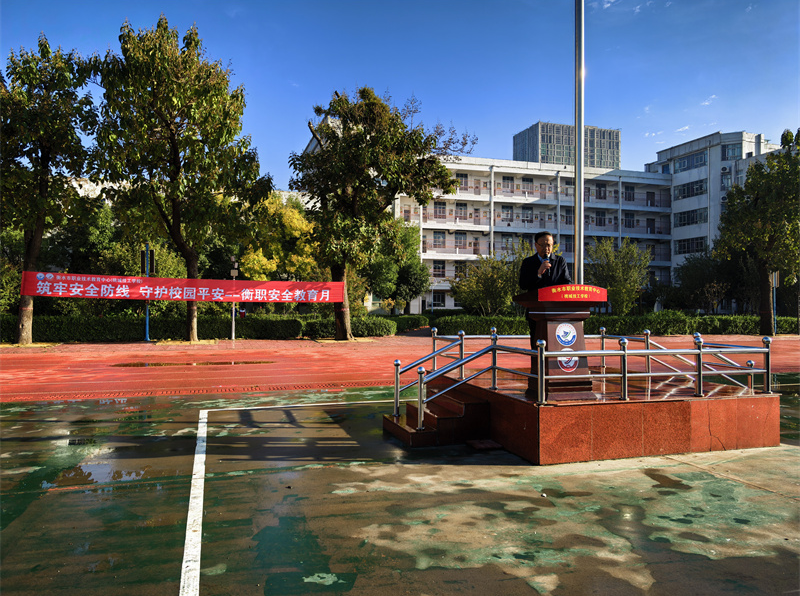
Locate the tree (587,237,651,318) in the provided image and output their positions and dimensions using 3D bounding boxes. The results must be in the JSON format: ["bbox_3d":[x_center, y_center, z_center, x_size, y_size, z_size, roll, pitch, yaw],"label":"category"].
[{"bbox_3d":[12.605,-0.894,32.000,3.692,5.307,3.692,1,-1,-15],"label":"tree"}]

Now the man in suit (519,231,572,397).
[{"bbox_3d":[1.620,0.161,6.222,0.550,1.740,0.400,0,-1,-10],"label":"man in suit"}]

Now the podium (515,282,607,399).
[{"bbox_3d":[1.673,0.453,5.802,0.770,1.140,0.540,1,-1,-15],"label":"podium"}]

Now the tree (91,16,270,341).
[{"bbox_3d":[-9.024,-4.880,22.700,7.139,13.280,6.782,1,-1,-15],"label":"tree"}]

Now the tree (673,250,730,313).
[{"bbox_3d":[17.937,-0.506,33.000,3.451,4.640,3.451,1,-1,-15],"label":"tree"}]

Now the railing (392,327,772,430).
[{"bbox_3d":[2.293,0.937,7.047,4.698,1.028,2.879,1,-1,-18],"label":"railing"}]

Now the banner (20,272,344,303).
[{"bbox_3d":[-8.254,-0.340,22.349,12.165,0.980,0.100,1,-1,-16],"label":"banner"}]

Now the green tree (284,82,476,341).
[{"bbox_3d":[-0.807,-3.697,24.200,7.871,11.059,7.084,1,-1,-15],"label":"green tree"}]

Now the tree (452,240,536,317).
[{"bbox_3d":[5.281,-0.727,31.000,4.601,4.974,4.140,1,-1,-15],"label":"tree"}]

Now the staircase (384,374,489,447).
[{"bbox_3d":[0.399,1.302,6.463,0.926,0.529,1.019,1,-1,-18],"label":"staircase"}]

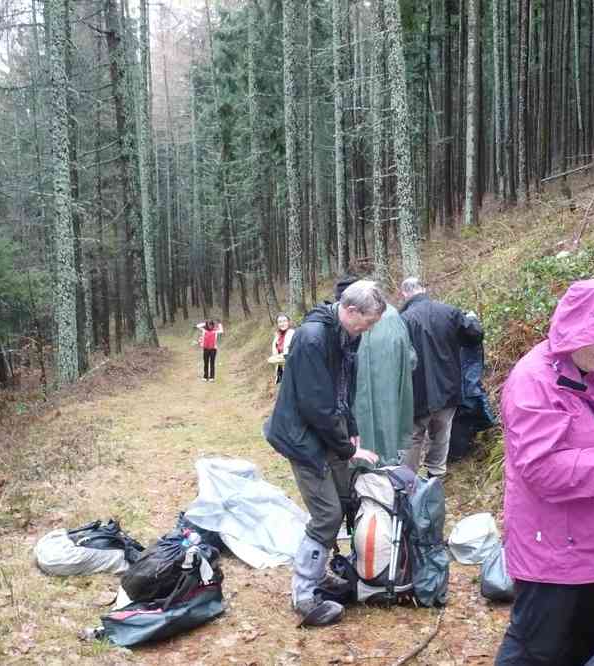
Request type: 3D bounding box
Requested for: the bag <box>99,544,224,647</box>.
[{"bbox_3d":[-0.640,1.220,4.220,0.330,0.270,0.580,2,4,45],"label":"bag"}]

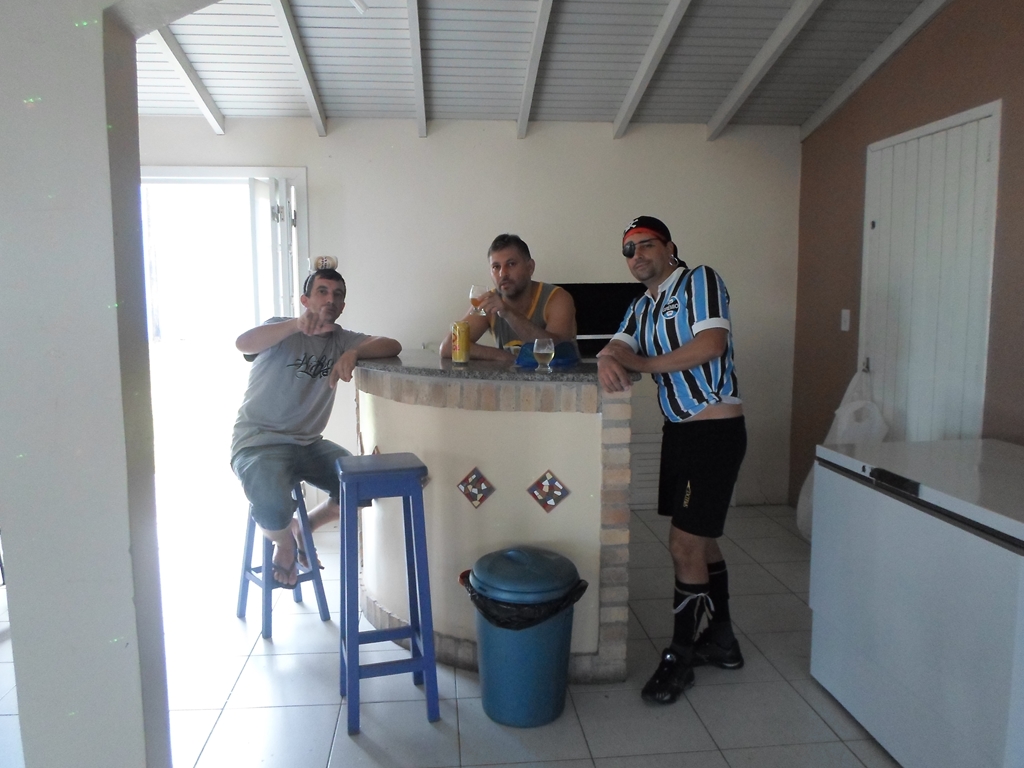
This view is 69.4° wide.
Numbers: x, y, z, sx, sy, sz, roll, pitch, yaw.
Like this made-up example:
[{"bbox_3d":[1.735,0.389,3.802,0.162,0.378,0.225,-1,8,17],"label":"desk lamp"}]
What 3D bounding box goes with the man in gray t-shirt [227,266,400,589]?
[{"bbox_3d":[-0.827,0.171,3.110,0.700,1.310,0.680,-2,7,-20],"label":"man in gray t-shirt"}]

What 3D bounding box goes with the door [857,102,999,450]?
[{"bbox_3d":[2.040,-0.142,3.750,0.080,2.240,0.980,0,6,-6],"label":"door"}]

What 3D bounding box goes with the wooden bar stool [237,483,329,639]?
[{"bbox_3d":[-1.002,0.721,3.211,0.300,0.630,0.300,-5,8,-38],"label":"wooden bar stool"}]

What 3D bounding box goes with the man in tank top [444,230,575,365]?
[{"bbox_3d":[-0.025,0.157,3.487,0.620,1.690,0.550,0,6,1],"label":"man in tank top"}]

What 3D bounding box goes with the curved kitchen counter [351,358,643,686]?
[{"bbox_3d":[-0.148,0.472,3.143,1.100,1.145,1.120,0,6,-6],"label":"curved kitchen counter"}]

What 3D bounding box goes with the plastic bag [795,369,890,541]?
[{"bbox_3d":[1.798,0.404,4.126,0.400,0.930,0.600,0,6,-6],"label":"plastic bag"}]

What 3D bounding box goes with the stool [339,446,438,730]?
[{"bbox_3d":[-0.432,0.687,2.499,0.295,0.860,0.285,-2,7,-17],"label":"stool"}]

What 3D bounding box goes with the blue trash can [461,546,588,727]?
[{"bbox_3d":[0.041,0.835,2.552,0.410,0.560,0.390,0,6,0],"label":"blue trash can"}]

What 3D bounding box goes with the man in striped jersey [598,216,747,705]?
[{"bbox_3d":[0.569,0.262,2.628,0.500,1.680,0.530,6,8,40],"label":"man in striped jersey"}]

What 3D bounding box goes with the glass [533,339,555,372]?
[{"bbox_3d":[0.117,-0.106,2.667,0.076,0.116,0.076,0,6,-6],"label":"glass"}]

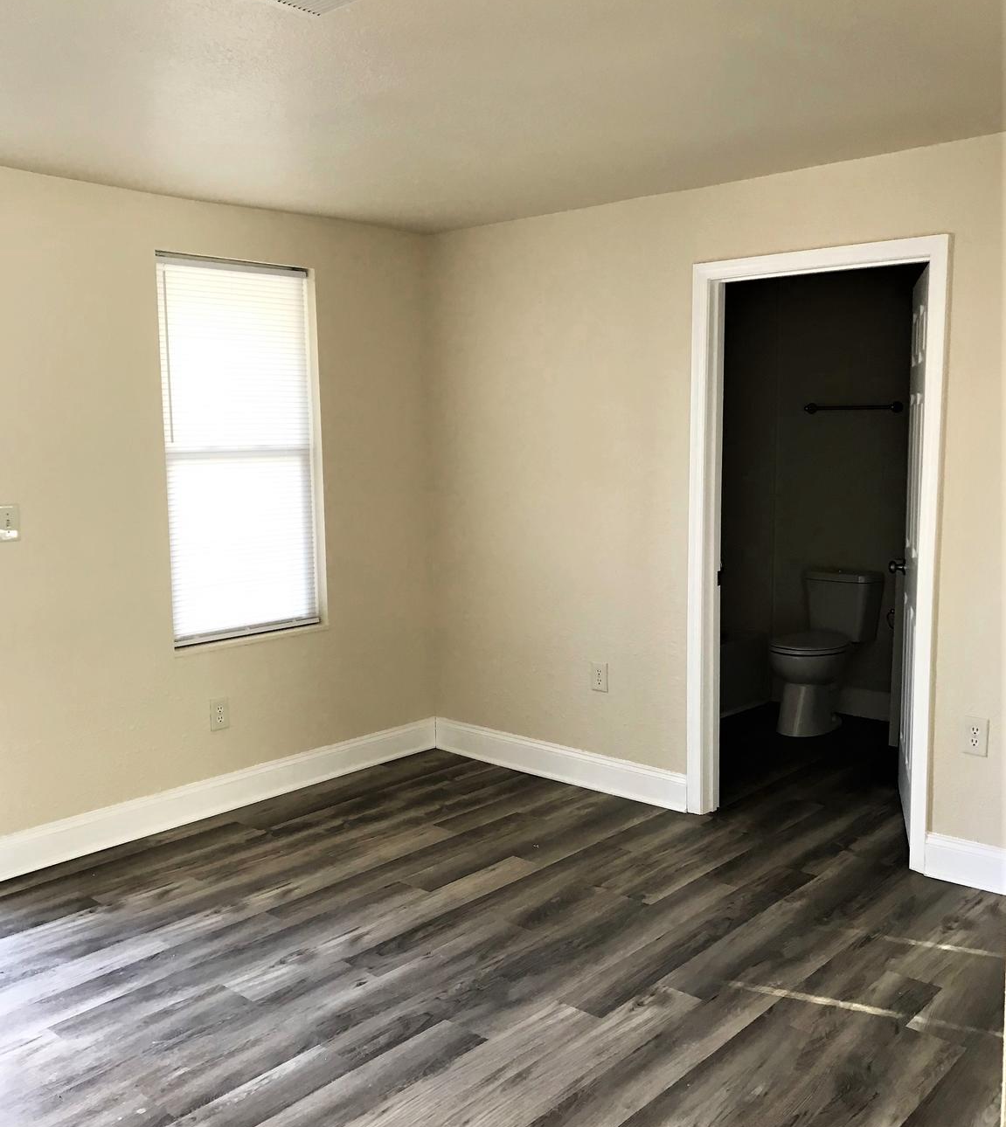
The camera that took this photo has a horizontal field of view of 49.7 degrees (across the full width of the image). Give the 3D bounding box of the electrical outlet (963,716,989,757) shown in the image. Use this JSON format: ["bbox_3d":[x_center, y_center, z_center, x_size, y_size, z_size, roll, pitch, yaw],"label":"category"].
[{"bbox_3d":[1.529,0.557,3.501,0.076,0.121,0.010,6,10,40],"label":"electrical outlet"}]

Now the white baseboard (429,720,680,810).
[{"bbox_3d":[0.210,0.852,4.692,1.361,0.149,0.018,6,10,40],"label":"white baseboard"}]

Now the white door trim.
[{"bbox_3d":[1.101,-0.030,3.871,0.921,2.090,0.140,6,10,40],"label":"white door trim"}]

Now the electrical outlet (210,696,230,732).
[{"bbox_3d":[-1.114,0.592,4.267,0.010,0.121,0.077,6,10,43],"label":"electrical outlet"}]

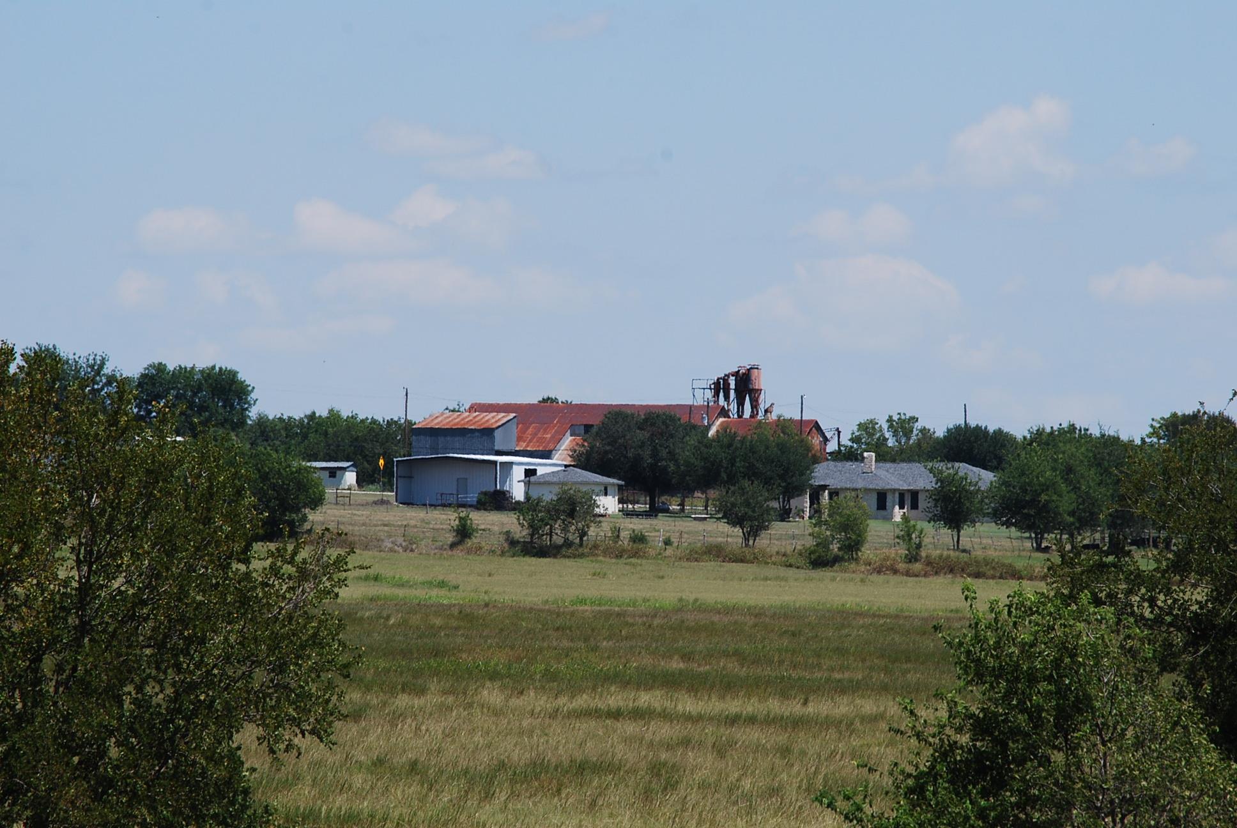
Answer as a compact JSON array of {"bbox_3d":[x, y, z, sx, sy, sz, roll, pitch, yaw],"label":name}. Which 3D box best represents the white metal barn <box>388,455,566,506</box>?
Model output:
[{"bbox_3d":[-11.423,5.430,853.000,9.400,4.250,12.800,0,0,25],"label":"white metal barn"}]

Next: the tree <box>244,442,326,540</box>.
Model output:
[{"bbox_3d":[-24.046,5.611,740.000,6.170,6.790,5.860,0,0,0],"label":"tree"}]

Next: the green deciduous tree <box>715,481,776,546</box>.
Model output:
[{"bbox_3d":[8.800,6.890,715.000,4.150,4.690,3.940,0,0,0],"label":"green deciduous tree"}]

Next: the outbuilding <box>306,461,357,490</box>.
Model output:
[{"bbox_3d":[-30.110,6.410,1070.000,5.200,3.000,3.600,0,0,17],"label":"outbuilding"}]

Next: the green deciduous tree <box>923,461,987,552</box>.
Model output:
[{"bbox_3d":[23.987,6.605,735.000,4.410,6.330,4.180,0,0,0],"label":"green deciduous tree"}]

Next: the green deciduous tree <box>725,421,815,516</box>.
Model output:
[{"bbox_3d":[12.680,4.630,860.000,7.490,8.290,7.120,0,0,0],"label":"green deciduous tree"}]

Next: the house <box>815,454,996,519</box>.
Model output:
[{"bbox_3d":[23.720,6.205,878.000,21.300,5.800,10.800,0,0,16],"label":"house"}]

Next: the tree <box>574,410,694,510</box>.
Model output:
[{"bbox_3d":[1.345,3.836,845.000,9.730,8.310,9.250,0,0,0],"label":"tree"}]

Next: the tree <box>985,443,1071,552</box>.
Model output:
[{"bbox_3d":[27.960,5.710,705.000,5.550,7.330,5.270,0,0,0],"label":"tree"}]

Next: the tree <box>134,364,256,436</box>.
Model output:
[{"bbox_3d":[-41.521,0.851,1010.000,11.820,11.920,11.230,0,0,0],"label":"tree"}]

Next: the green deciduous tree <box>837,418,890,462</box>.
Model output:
[{"bbox_3d":[23.290,4.610,985.000,5.350,8.480,5.080,0,0,0],"label":"green deciduous tree"}]

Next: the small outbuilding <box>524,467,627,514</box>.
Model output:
[{"bbox_3d":[-3.980,6.610,886.000,8.790,4.020,8.200,0,0,0],"label":"small outbuilding"}]

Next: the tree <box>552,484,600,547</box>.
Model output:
[{"bbox_3d":[-3.035,7.357,745.000,3.630,4.530,3.450,0,0,0],"label":"tree"}]

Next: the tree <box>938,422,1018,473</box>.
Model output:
[{"bbox_3d":[33.050,4.800,950.000,7.650,8.000,7.270,0,0,0],"label":"tree"}]

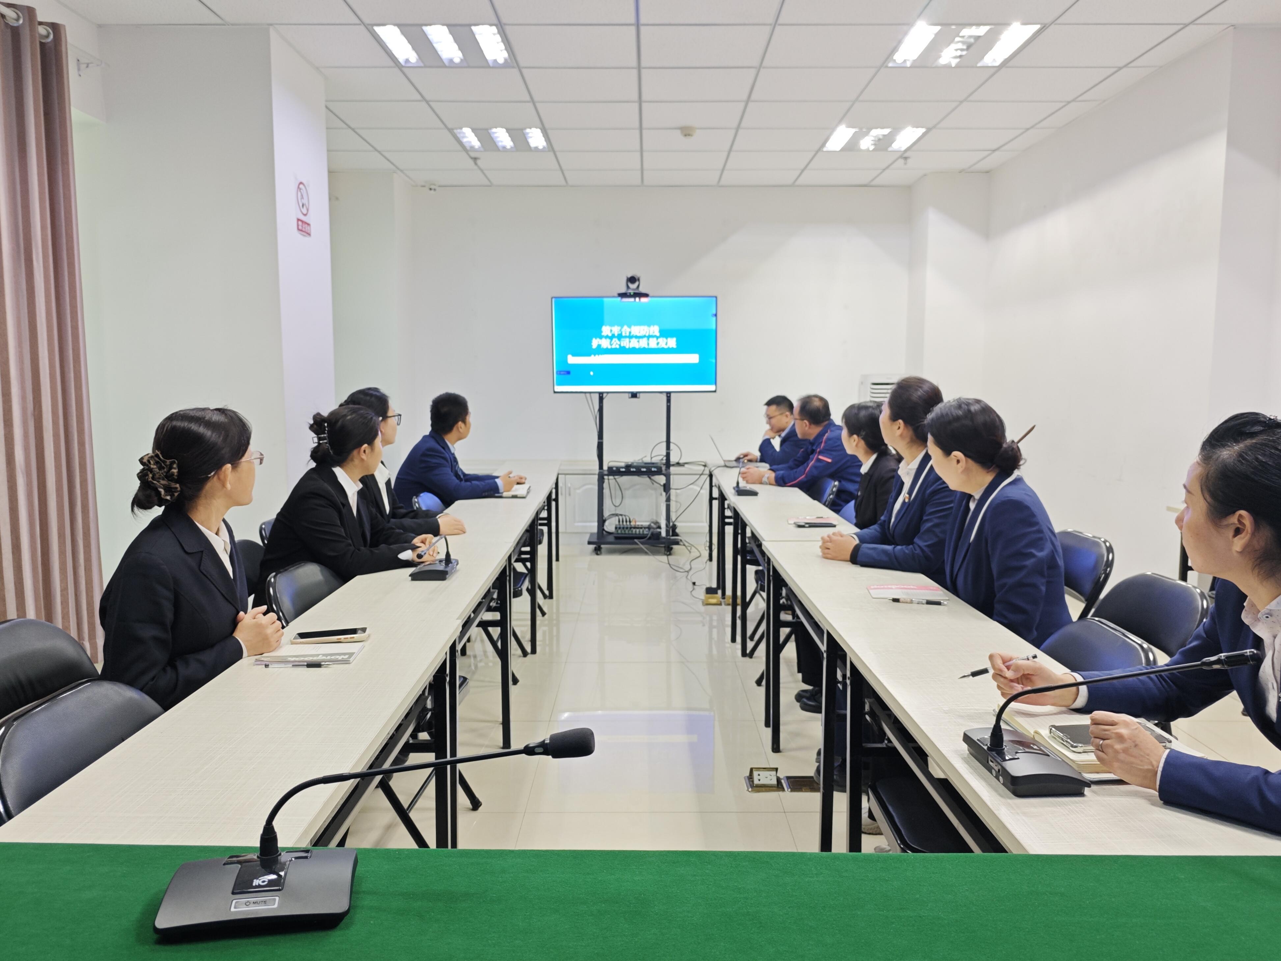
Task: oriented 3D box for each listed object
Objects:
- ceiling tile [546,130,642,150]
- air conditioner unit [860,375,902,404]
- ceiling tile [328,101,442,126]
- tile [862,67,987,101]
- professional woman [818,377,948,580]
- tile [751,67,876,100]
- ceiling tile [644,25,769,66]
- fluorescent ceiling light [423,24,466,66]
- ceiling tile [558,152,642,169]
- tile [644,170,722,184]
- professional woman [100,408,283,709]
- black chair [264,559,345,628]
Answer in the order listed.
[{"bbox_3d":[-0.299,-2.286,5.953,0.618,0.020,0.557,0,6,0],"label":"ceiling tile"},{"bbox_3d":[2.005,-0.178,7.355,0.439,1.408,0.326,0,7,0],"label":"air conditioner unit"},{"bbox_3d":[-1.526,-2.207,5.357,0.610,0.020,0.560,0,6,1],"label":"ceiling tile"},{"bbox_3d":[1.528,-2.137,4.790,0.612,0.020,0.571,0,7,0],"label":"tile"},{"bbox_3d":[0.933,0.351,2.977,0.660,1.360,0.500,0,6,1],"label":"professional woman"},{"bbox_3d":[0.927,-2.158,4.836,0.618,0.020,0.557,0,6,0],"label":"tile"},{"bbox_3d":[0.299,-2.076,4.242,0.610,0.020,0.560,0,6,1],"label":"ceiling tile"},{"bbox_3d":[-0.926,-2.081,4.245,0.117,0.050,0.530,0,7,0],"label":"fluorescent ceiling light"},{"bbox_3d":[-0.292,-2.325,6.445,0.610,0.020,0.560,0,6,1],"label":"ceiling tile"},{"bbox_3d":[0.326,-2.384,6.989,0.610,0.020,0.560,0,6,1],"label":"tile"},{"bbox_3d":[-0.824,0.483,1.994,0.620,1.290,0.480,-1,6,-7],"label":"professional woman"},{"bbox_3d":[-0.804,0.653,2.750,0.480,0.800,0.460,0,6,1],"label":"black chair"}]

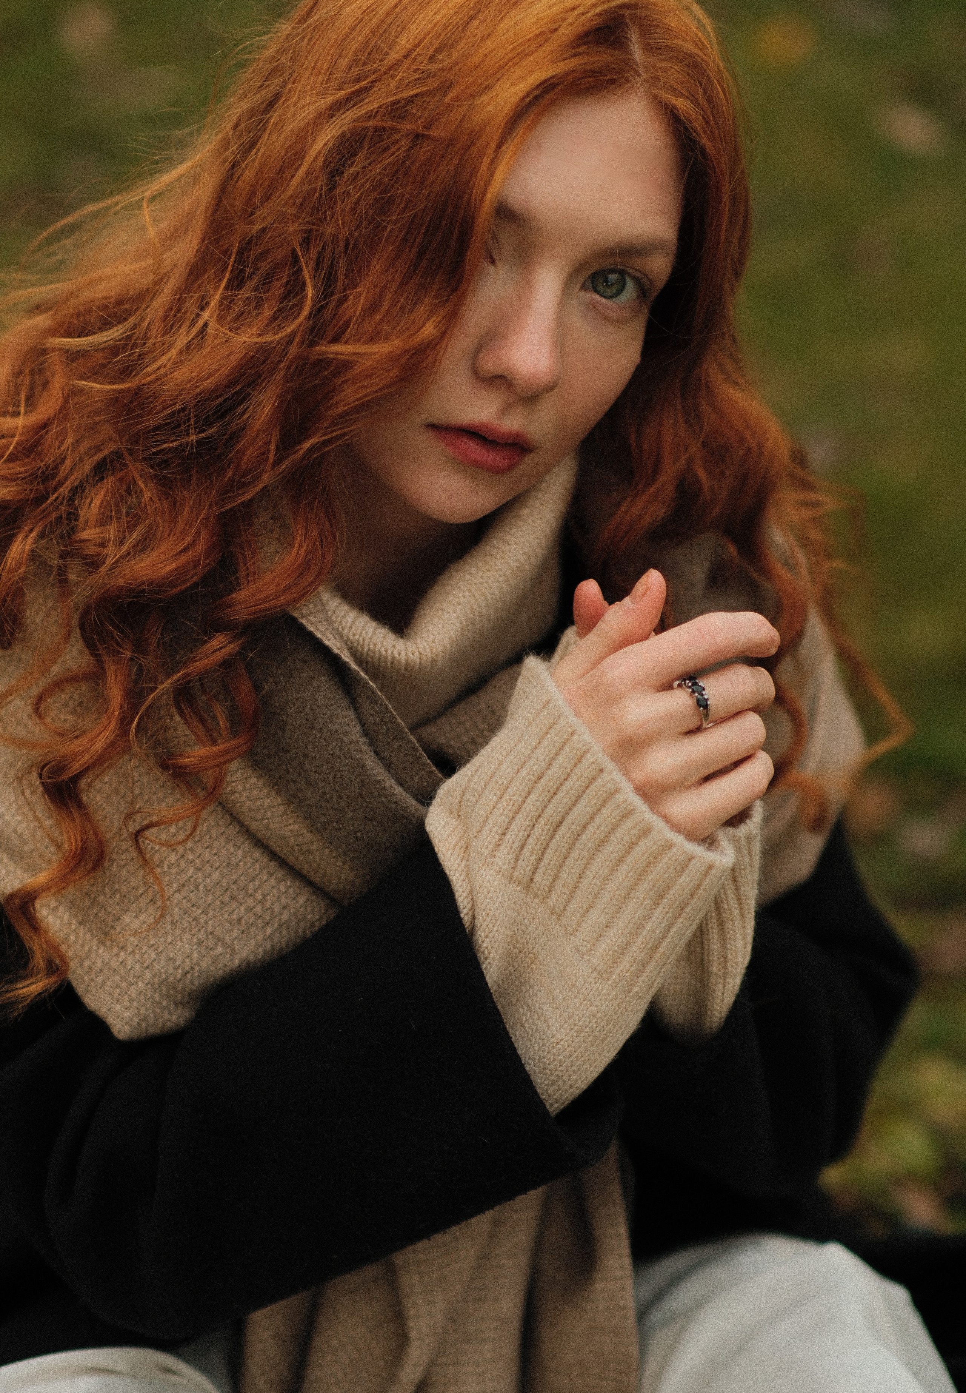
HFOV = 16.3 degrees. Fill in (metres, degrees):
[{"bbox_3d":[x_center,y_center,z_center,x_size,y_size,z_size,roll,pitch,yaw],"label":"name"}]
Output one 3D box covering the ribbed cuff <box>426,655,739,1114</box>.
[{"bbox_3d":[0.026,0.064,1.160,0.104,0.118,0.075,40,14,0],"label":"ribbed cuff"}]

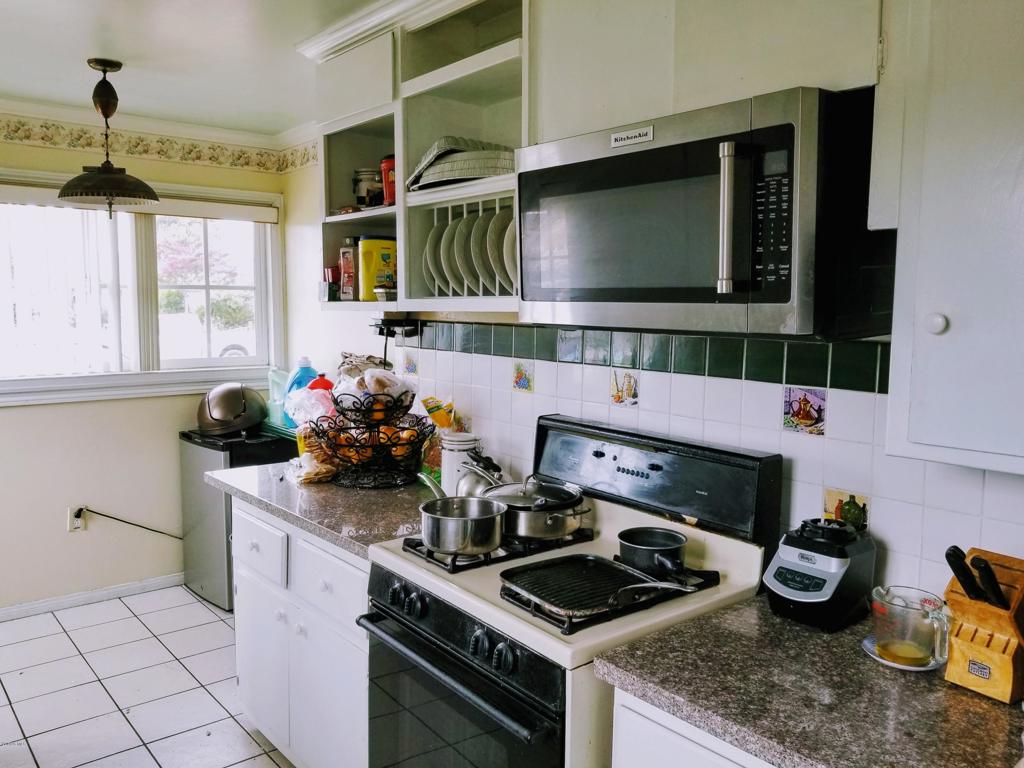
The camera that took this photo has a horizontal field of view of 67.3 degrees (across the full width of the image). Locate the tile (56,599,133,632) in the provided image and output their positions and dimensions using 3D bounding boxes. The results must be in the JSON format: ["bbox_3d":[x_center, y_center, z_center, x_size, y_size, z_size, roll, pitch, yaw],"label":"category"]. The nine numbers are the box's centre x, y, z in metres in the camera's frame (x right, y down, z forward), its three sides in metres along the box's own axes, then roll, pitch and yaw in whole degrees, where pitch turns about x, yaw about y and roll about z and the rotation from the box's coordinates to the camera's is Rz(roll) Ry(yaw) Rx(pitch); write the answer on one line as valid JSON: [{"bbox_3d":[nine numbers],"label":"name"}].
[{"bbox_3d":[-2.082,1.153,3.835,0.304,0.010,0.304,-5,8,-41],"label":"tile"}]

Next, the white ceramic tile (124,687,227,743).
[{"bbox_3d":[-1.268,1.251,2.905,0.303,0.010,0.303,-3,7,-41],"label":"white ceramic tile"}]

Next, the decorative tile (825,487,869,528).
[{"bbox_3d":[0.761,0.298,1.749,0.009,0.108,0.108,-5,8,-40],"label":"decorative tile"}]

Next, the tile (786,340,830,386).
[{"bbox_3d":[0.679,-0.049,1.760,0.008,0.108,0.108,-3,7,-40],"label":"tile"}]

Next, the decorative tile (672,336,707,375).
[{"bbox_3d":[0.466,-0.075,2.003,0.010,0.100,0.107,-3,7,-40],"label":"decorative tile"}]

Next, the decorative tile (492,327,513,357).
[{"bbox_3d":[-0.030,-0.150,2.626,0.009,0.108,0.108,-5,8,-40],"label":"decorative tile"}]

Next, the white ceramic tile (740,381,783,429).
[{"bbox_3d":[0.604,0.050,1.848,0.010,0.107,0.107,-3,7,-40],"label":"white ceramic tile"}]

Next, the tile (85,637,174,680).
[{"bbox_3d":[-1.677,1.203,3.374,0.304,0.010,0.304,-5,8,-41],"label":"tile"}]

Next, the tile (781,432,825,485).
[{"bbox_3d":[0.689,0.175,1.820,0.009,0.108,0.108,-5,8,-40],"label":"tile"}]

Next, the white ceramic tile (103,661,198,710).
[{"bbox_3d":[-1.474,1.226,3.138,0.304,0.010,0.304,-3,7,-41],"label":"white ceramic tile"}]

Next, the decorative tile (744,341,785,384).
[{"bbox_3d":[0.609,-0.058,1.843,0.008,0.108,0.108,-3,7,-40],"label":"decorative tile"}]

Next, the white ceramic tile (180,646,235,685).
[{"bbox_3d":[-1.243,1.215,3.344,0.303,0.010,0.303,-3,7,-41],"label":"white ceramic tile"}]

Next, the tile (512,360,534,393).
[{"bbox_3d":[0.041,-0.027,2.555,0.009,0.108,0.108,-5,8,-40],"label":"tile"}]

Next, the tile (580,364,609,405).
[{"bbox_3d":[0.256,0.003,2.297,0.010,0.108,0.108,-4,8,-40],"label":"tile"}]

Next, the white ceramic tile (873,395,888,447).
[{"bbox_3d":[0.817,0.080,1.603,0.010,0.108,0.108,-3,7,-40],"label":"white ceramic tile"}]

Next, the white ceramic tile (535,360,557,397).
[{"bbox_3d":[0.111,-0.017,2.436,0.008,0.108,0.108,-3,7,-40],"label":"white ceramic tile"}]

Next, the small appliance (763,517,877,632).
[{"bbox_3d":[0.664,0.396,1.674,0.195,0.190,0.182,-4,8,-40],"label":"small appliance"}]

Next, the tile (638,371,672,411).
[{"bbox_3d":[0.399,0.023,2.131,0.010,0.108,0.108,-4,8,-40],"label":"tile"}]

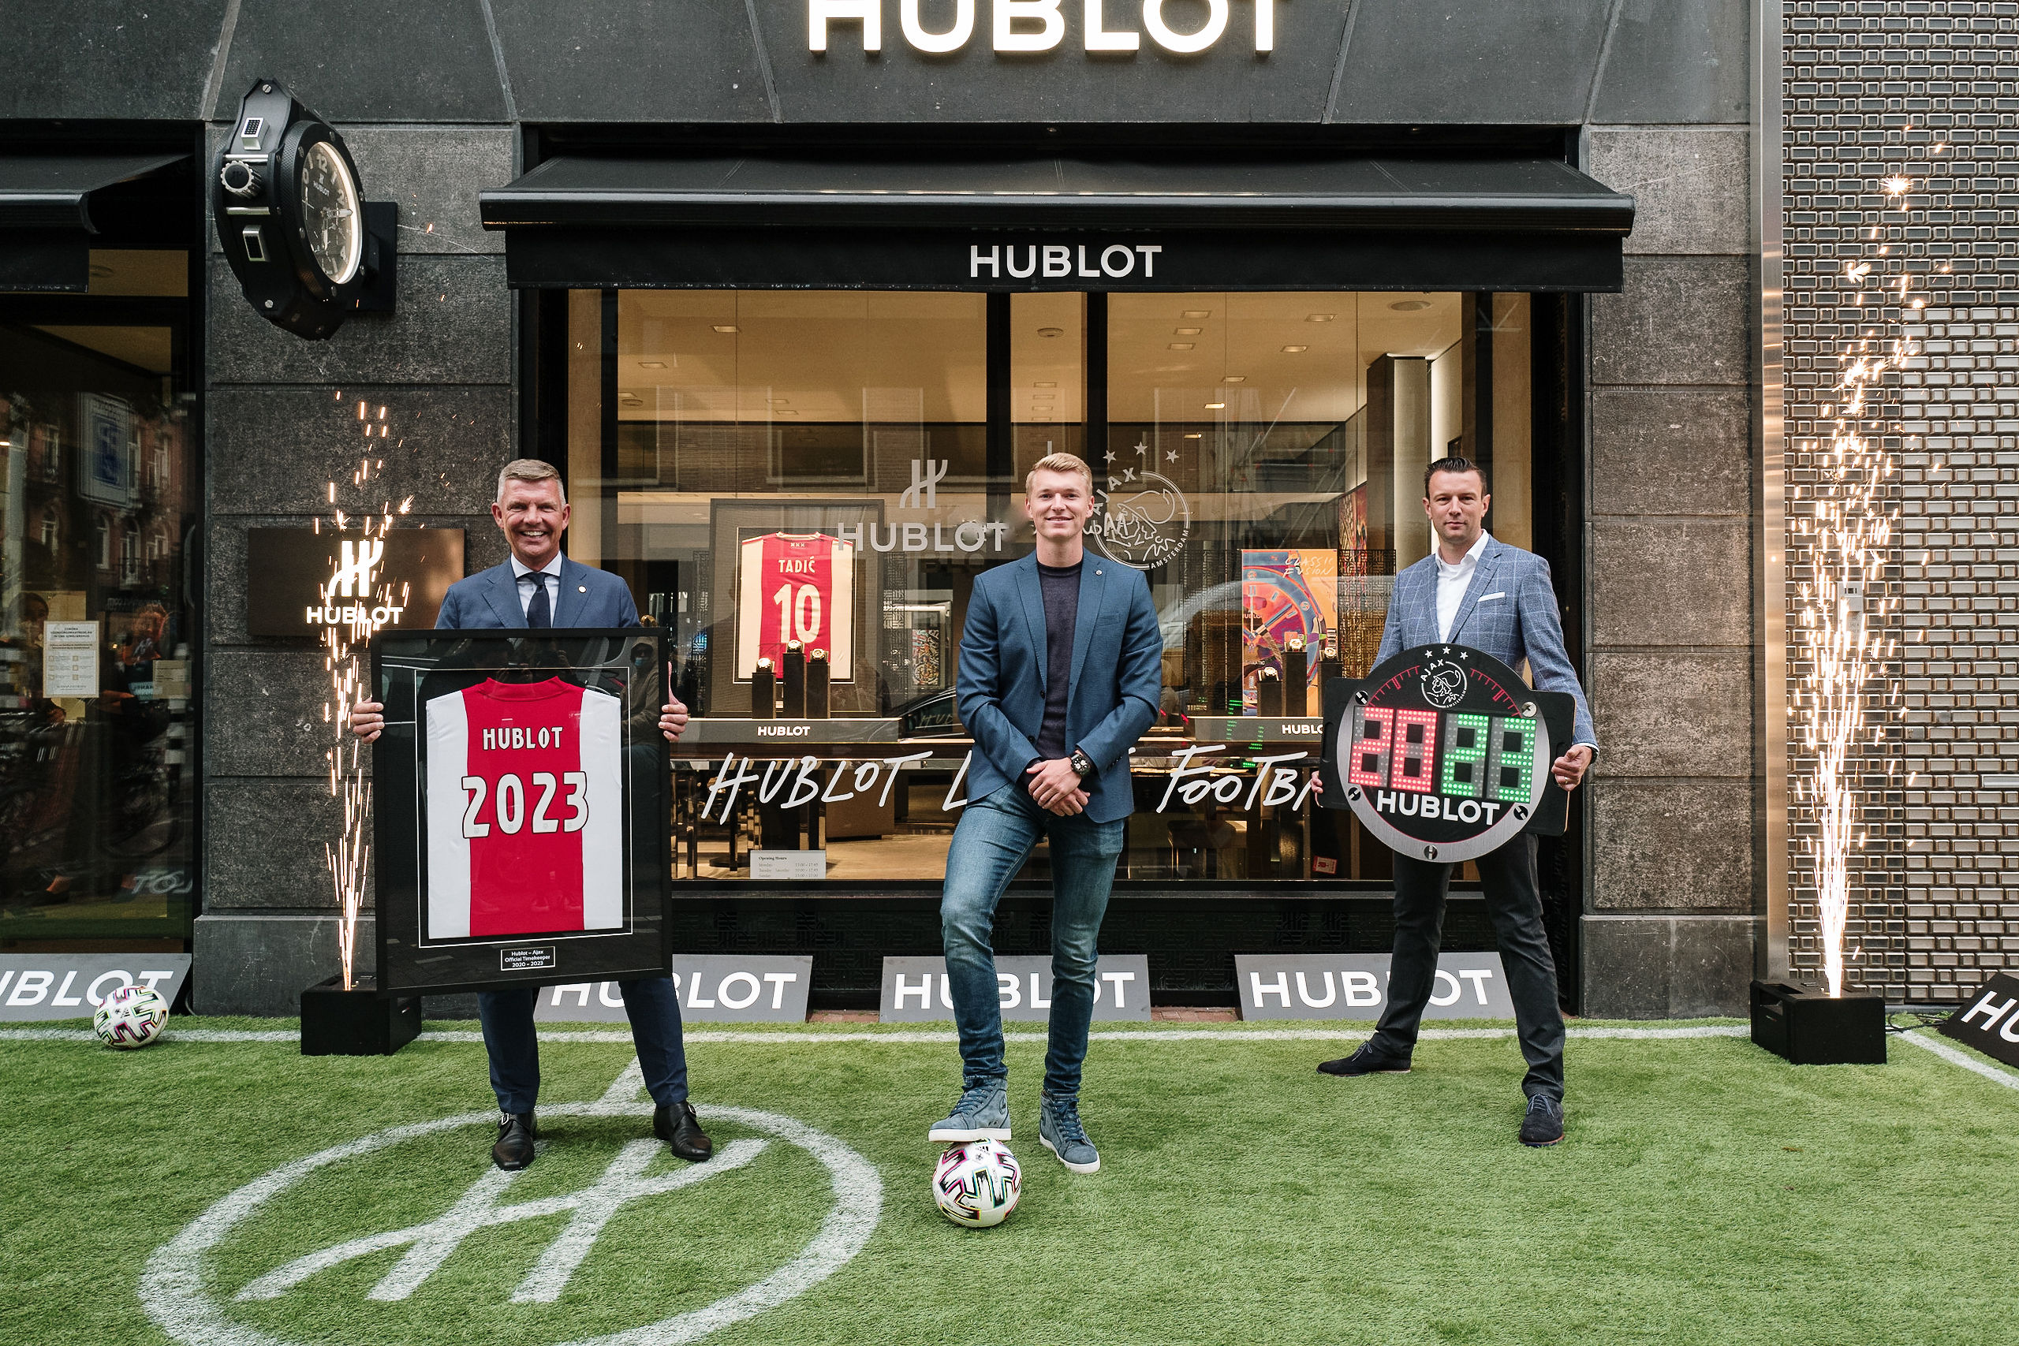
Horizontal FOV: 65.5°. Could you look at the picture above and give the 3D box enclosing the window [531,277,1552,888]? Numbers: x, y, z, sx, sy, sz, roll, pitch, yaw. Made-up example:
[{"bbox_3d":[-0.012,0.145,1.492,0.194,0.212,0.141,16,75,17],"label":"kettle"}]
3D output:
[{"bbox_3d":[0.163,-0.400,6.160,3.800,2.500,0.140,0,1,0],"label":"window"}]

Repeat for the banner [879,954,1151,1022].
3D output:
[{"bbox_3d":[0.022,1.180,5.885,1.000,0.280,0.020,0,-40,0],"label":"banner"}]

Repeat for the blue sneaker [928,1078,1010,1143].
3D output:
[{"bbox_3d":[-0.098,1.090,3.920,0.110,0.155,0.300,-10,-19,29],"label":"blue sneaker"}]

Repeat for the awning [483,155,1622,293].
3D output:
[{"bbox_3d":[0.167,-1.660,5.770,4.000,0.680,0.780,0,1,0],"label":"awning"}]

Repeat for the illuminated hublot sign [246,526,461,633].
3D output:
[{"bbox_3d":[-2.444,-0.339,5.870,0.810,0.400,0.050,0,1,0],"label":"illuminated hublot sign"}]

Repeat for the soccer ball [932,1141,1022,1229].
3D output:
[{"bbox_3d":[-0.079,1.258,3.880,0.220,0.220,0.220,0,1,0],"label":"soccer ball"}]

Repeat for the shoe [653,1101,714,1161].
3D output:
[{"bbox_3d":[-0.915,1.280,4.410,0.110,0.120,0.310,0,1,-27],"label":"shoe"}]

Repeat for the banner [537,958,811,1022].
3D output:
[{"bbox_3d":[-1.254,1.178,5.885,1.000,0.280,0.020,0,-40,0],"label":"banner"}]

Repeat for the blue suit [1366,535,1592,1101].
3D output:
[{"bbox_3d":[1.381,0.430,4.750,0.700,1.690,0.520,0,1,22],"label":"blue suit"}]

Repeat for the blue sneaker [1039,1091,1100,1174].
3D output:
[{"bbox_3d":[0.164,1.262,4.360,0.110,0.160,0.300,0,1,-19],"label":"blue sneaker"}]

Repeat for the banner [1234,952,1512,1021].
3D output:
[{"bbox_3d":[1.365,1.178,5.885,1.000,0.280,0.020,0,-40,0],"label":"banner"}]

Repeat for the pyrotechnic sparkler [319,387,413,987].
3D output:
[{"bbox_3d":[-2.210,0.065,5.420,0.300,2.050,0.280,0,1,0],"label":"pyrotechnic sparkler"}]

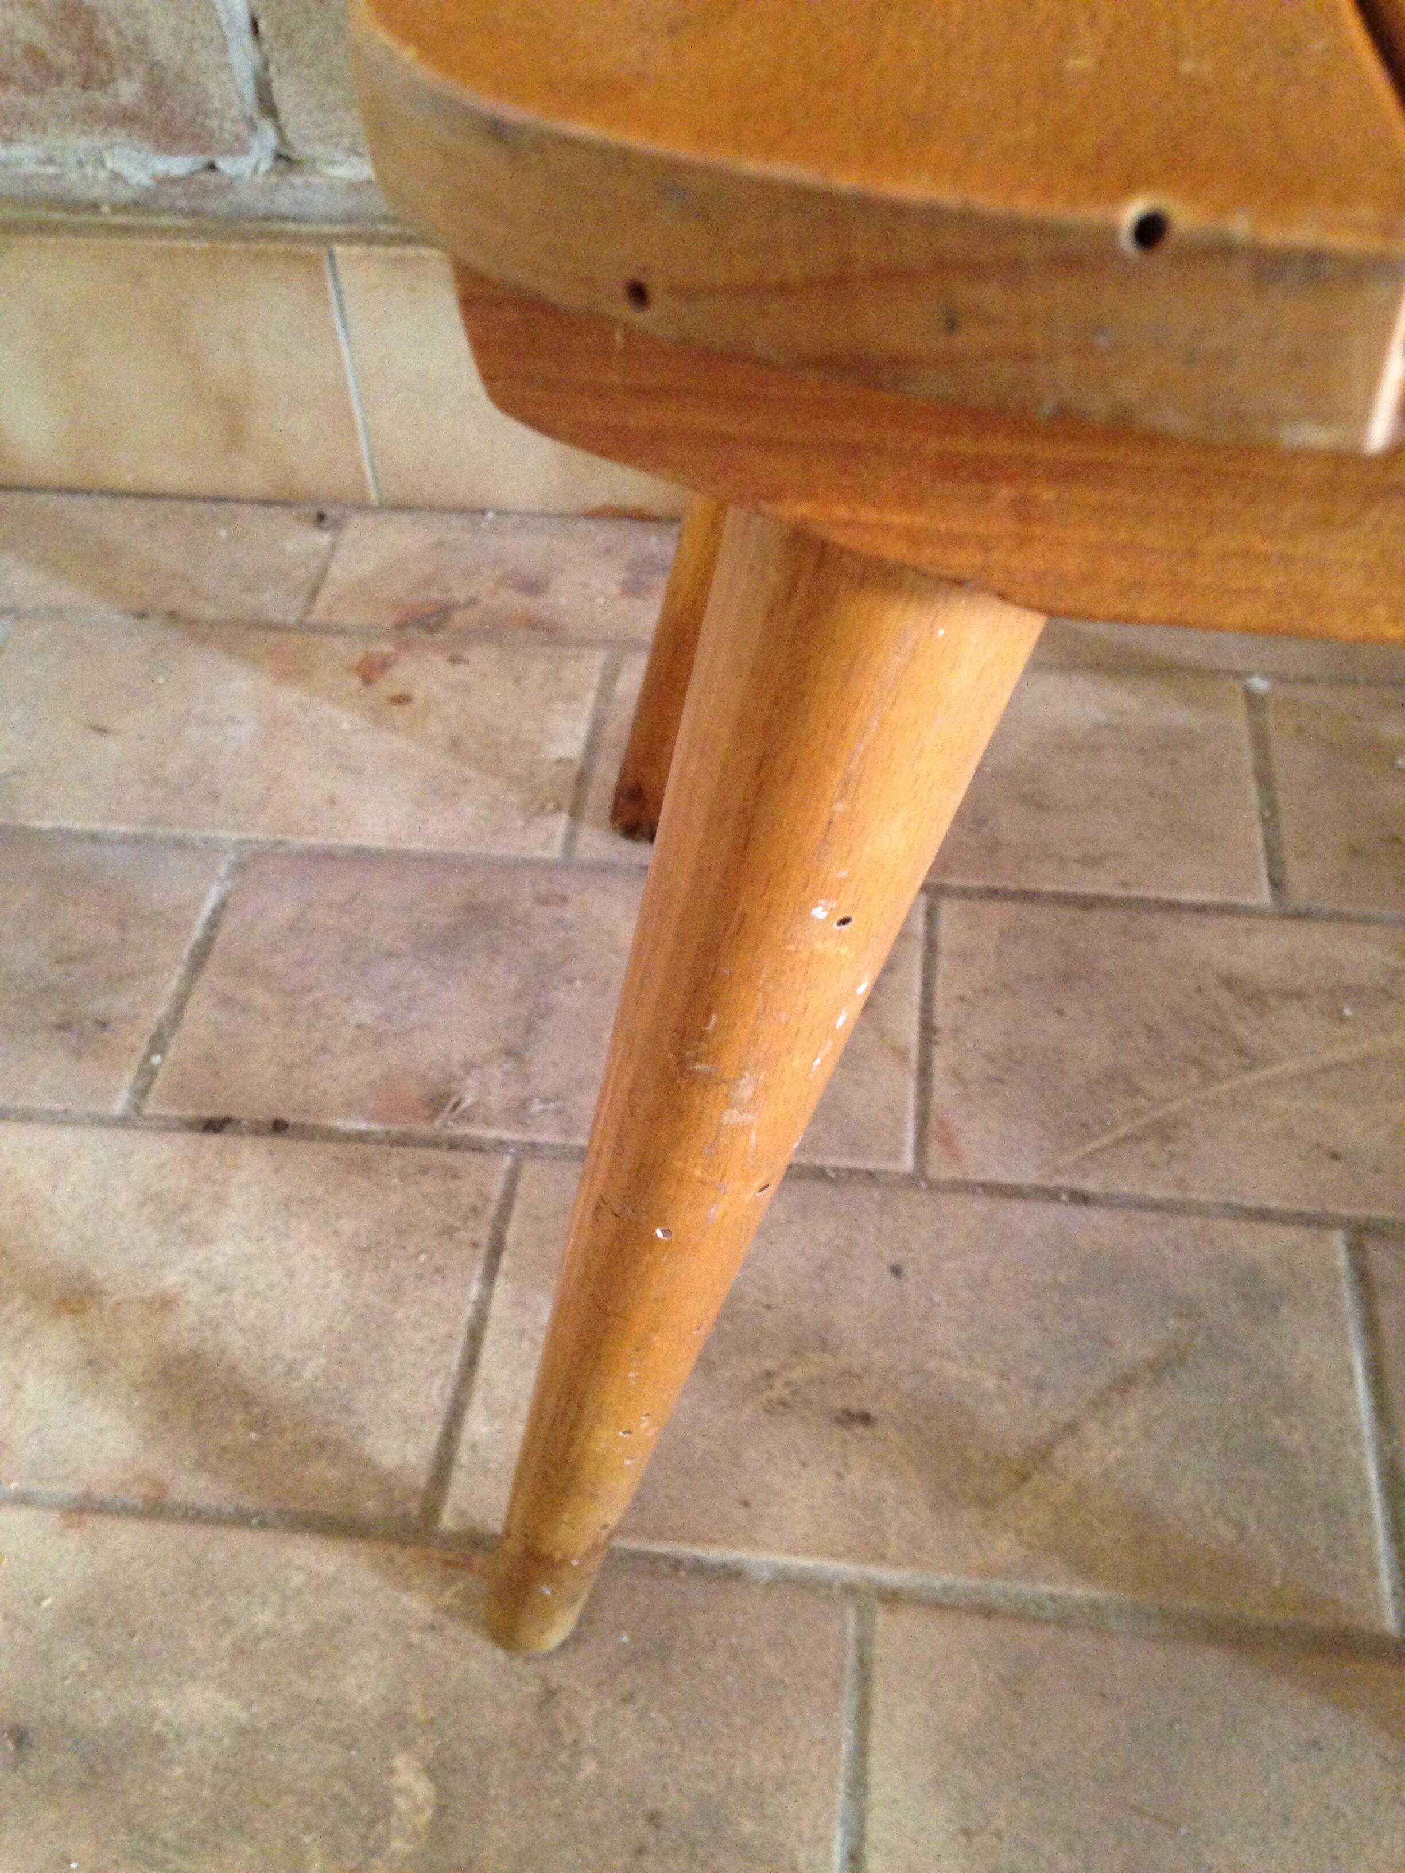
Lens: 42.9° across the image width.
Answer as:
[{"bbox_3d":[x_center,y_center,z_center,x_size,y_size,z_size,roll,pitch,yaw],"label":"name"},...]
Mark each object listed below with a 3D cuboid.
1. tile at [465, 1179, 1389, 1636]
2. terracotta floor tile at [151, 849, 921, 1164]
[{"bbox_3d":[0.051,0.109,0.431,0.208,0.014,0.100,4,49,6],"label":"tile"},{"bbox_3d":[-0.042,0.023,0.510,0.205,0.014,0.097,4,49,6],"label":"terracotta floor tile"}]

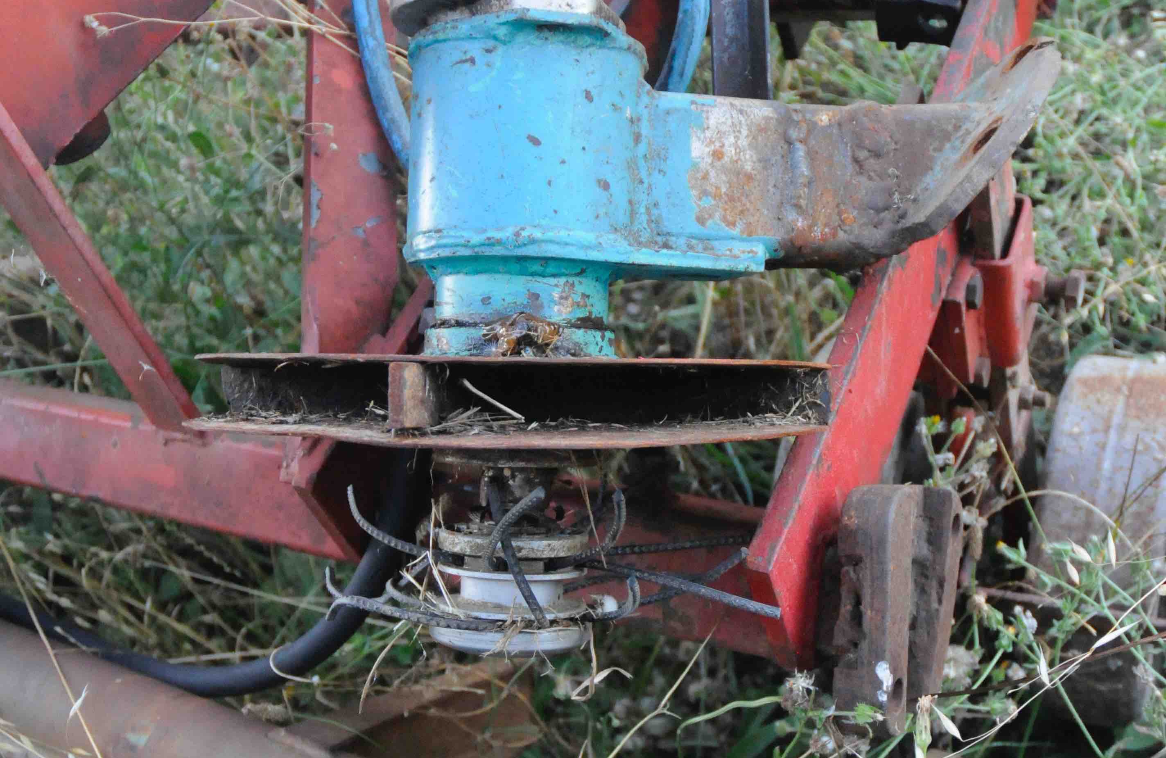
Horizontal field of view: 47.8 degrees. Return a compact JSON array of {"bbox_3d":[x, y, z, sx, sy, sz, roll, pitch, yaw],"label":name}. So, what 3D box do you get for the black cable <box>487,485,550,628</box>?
[{"bbox_3d":[-0.035,0.090,0.680,0.034,0.077,0.040,0,0,0],"label":"black cable"}]

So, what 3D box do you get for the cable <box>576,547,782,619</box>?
[{"bbox_3d":[0.055,0.107,0.695,0.043,0.040,0.140,0,0,-43],"label":"cable"}]

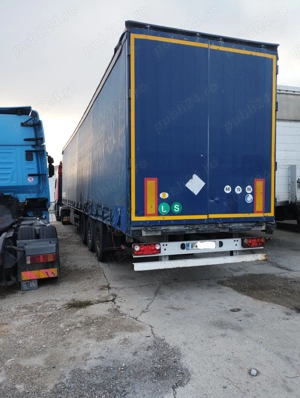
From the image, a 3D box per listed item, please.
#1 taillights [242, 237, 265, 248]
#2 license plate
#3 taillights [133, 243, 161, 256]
[{"bbox_3d":[1.707,0.712,5.285,0.400,0.155,0.090,0,1,-19],"label":"taillights"},{"bbox_3d":[0.808,0.728,5.027,0.520,0.110,0.020,0,1,-19],"label":"license plate"},{"bbox_3d":[-0.035,0.727,4.693,0.405,0.160,0.090,0,1,-19],"label":"taillights"}]

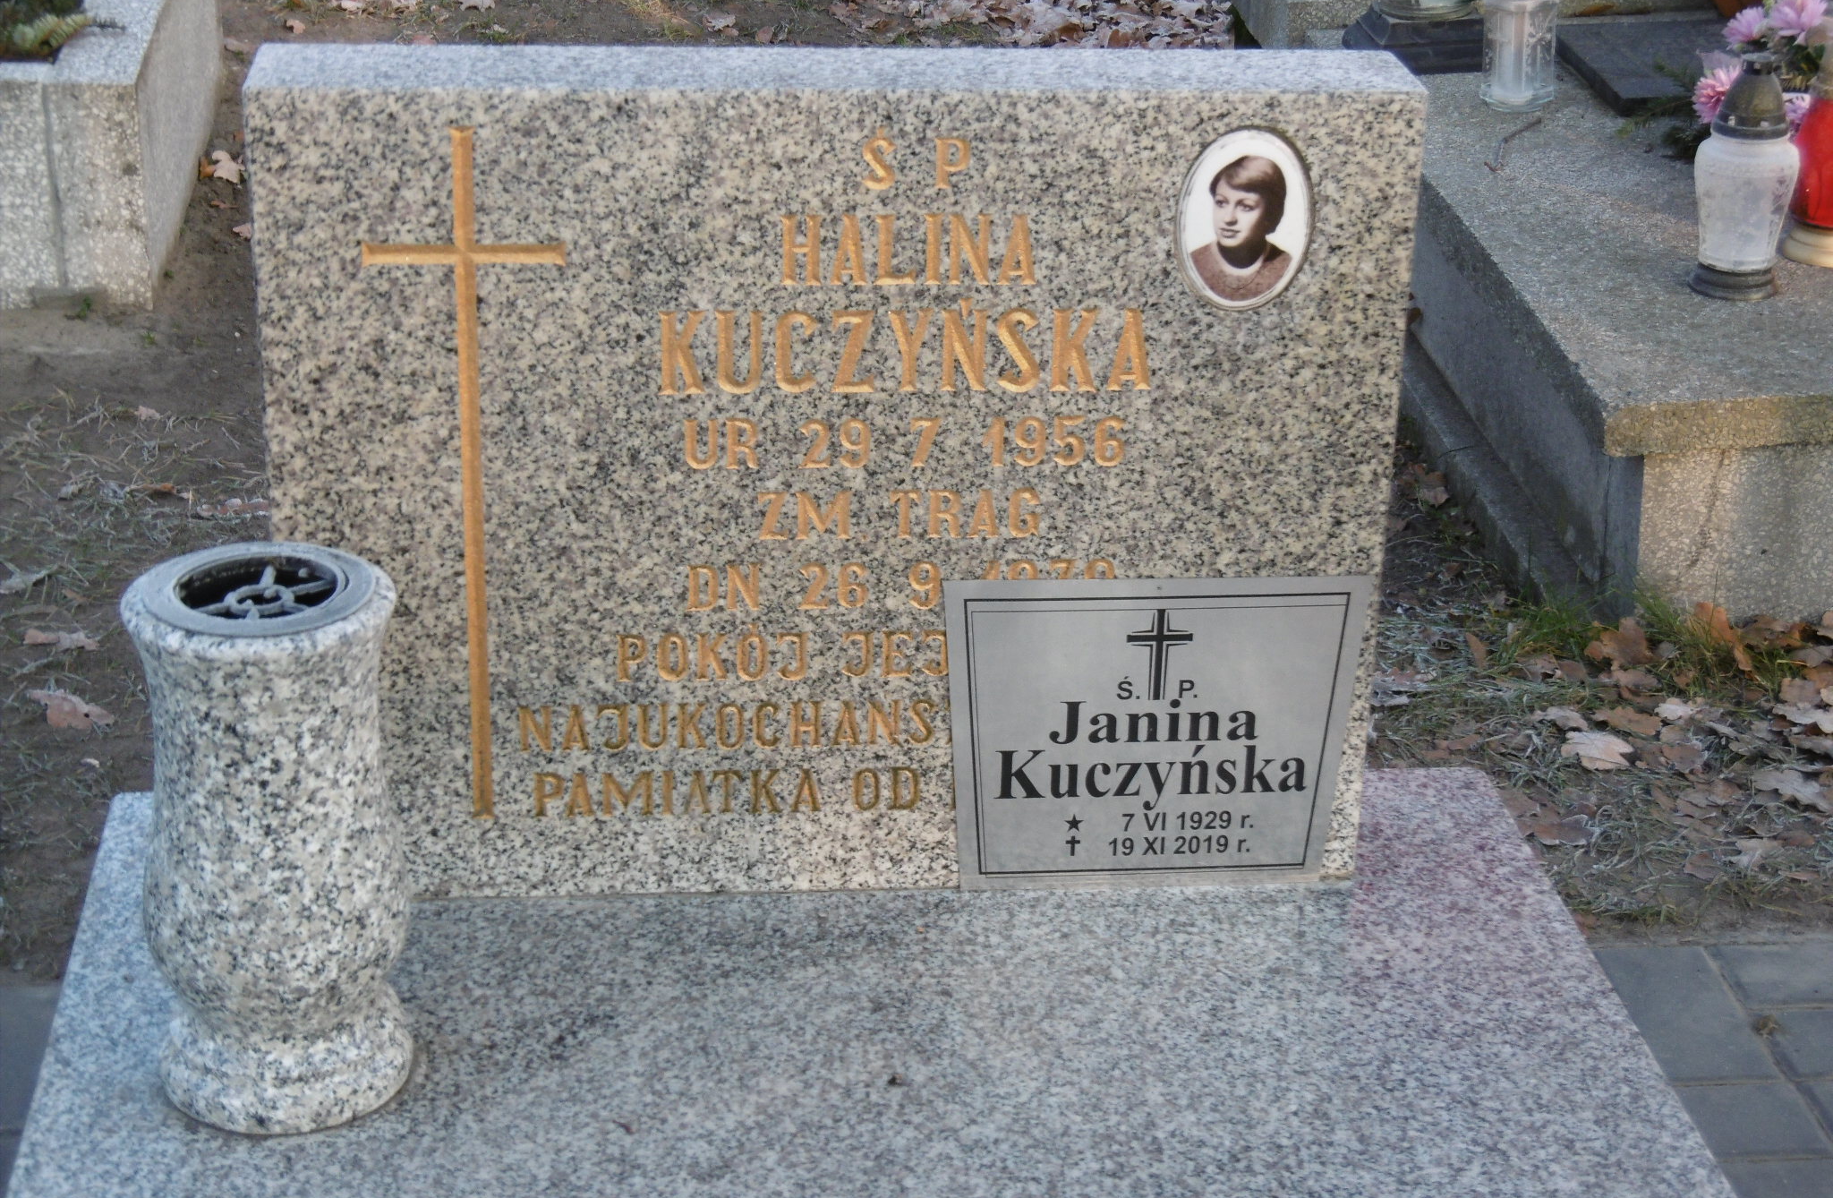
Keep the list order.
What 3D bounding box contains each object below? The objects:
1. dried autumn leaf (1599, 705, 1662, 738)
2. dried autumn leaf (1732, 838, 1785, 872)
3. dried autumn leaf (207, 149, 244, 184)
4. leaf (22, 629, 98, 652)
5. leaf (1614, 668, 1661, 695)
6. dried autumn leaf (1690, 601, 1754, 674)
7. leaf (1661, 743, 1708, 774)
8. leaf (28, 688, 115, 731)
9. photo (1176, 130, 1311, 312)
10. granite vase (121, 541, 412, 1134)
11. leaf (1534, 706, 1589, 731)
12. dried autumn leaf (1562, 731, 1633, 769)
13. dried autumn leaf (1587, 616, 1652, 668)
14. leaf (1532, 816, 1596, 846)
[{"bbox_3d":[0.595,0.101,3.000,0.051,0.014,0.040,-1,22,-5],"label":"dried autumn leaf"},{"bbox_3d":[0.632,0.192,2.709,0.038,0.015,0.045,10,23,19],"label":"dried autumn leaf"},{"bbox_3d":[-0.847,-0.529,4.413,0.050,0.030,0.065,-2,22,-11],"label":"dried autumn leaf"},{"bbox_3d":[-0.713,0.035,3.005,0.062,0.016,0.030,0,22,-4],"label":"leaf"},{"bbox_3d":[0.603,0.067,3.014,0.040,0.015,0.033,3,22,2],"label":"leaf"},{"bbox_3d":[0.700,0.034,3.127,0.049,0.055,0.030,-1,22,-5],"label":"dried autumn leaf"},{"bbox_3d":[0.625,0.130,2.931,0.037,0.013,0.036,-1,22,-5],"label":"leaf"},{"bbox_3d":[-0.674,0.089,2.867,0.078,0.018,0.045,20,28,38],"label":"leaf"},{"bbox_3d":[0.213,-0.244,2.337,0.090,0.122,0.012,-1,22,-7],"label":"photo"},{"bbox_3d":[-0.372,0.134,2.088,0.156,0.300,0.156,-1,22,-5],"label":"granite vase"},{"bbox_3d":[0.538,0.099,3.002,0.045,0.012,0.026,-1,22,-5],"label":"leaf"},{"bbox_3d":[0.544,0.121,2.873,0.058,0.016,0.056,8,22,16],"label":"dried autumn leaf"},{"bbox_3d":[0.613,0.037,3.138,0.055,0.037,0.032,-1,22,-5],"label":"dried autumn leaf"},{"bbox_3d":[0.494,0.177,2.735,0.048,0.016,0.040,-4,22,-14],"label":"leaf"}]

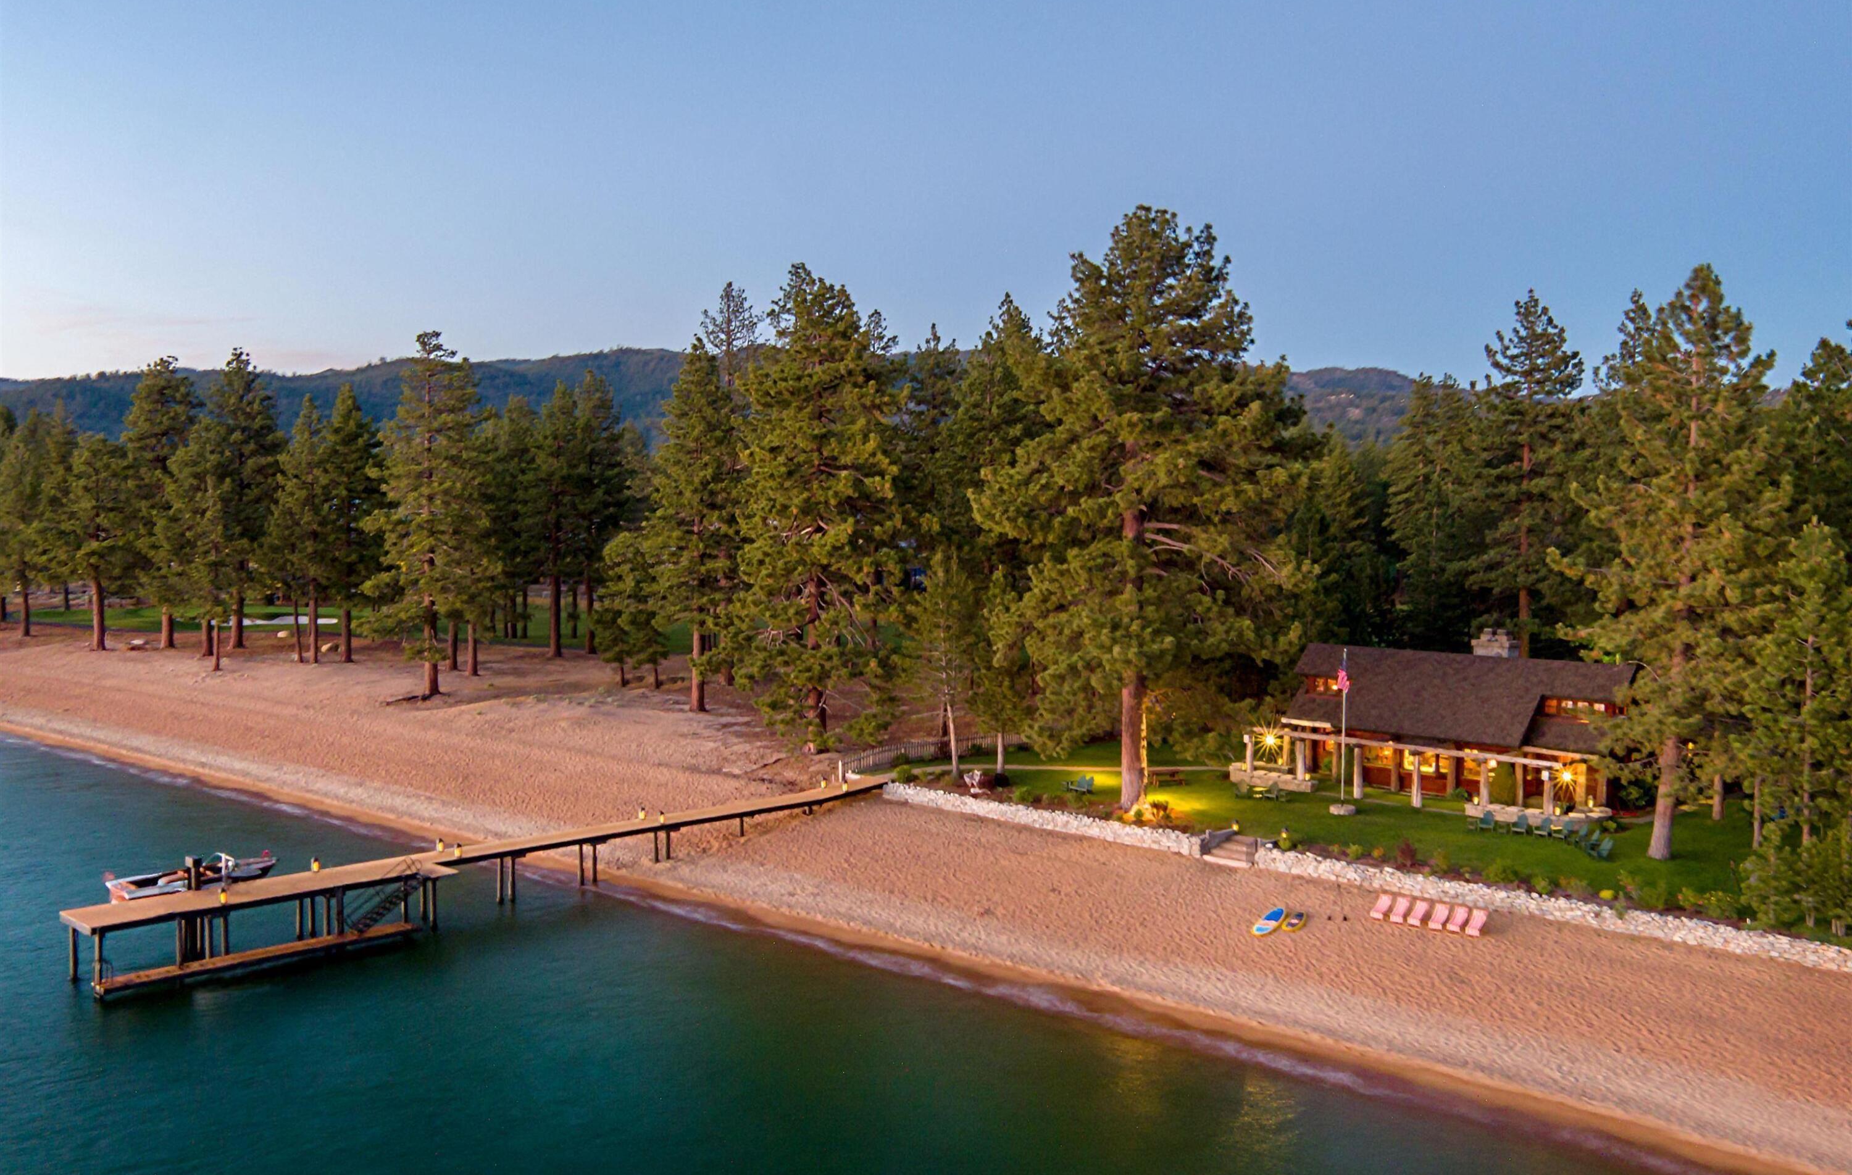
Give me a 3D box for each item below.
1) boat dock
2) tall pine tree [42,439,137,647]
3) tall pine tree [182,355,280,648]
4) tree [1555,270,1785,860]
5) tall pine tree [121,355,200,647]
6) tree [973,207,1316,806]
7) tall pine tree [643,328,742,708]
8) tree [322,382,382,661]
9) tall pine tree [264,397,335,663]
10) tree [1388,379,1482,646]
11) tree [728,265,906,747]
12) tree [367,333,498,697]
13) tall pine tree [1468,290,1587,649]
[{"bbox_3d":[-16.286,12.415,73.101,5.100,3.200,41.400,3,3,44],"label":"boat dock"},{"bbox_3d":[-87.268,-4.658,167.573,9.527,22.361,9.527,-1,3,-27],"label":"tall pine tree"},{"bbox_3d":[-73.857,-9.313,171.082,10.325,31.509,10.325,-1,3,-23],"label":"tall pine tree"},{"bbox_3d":[31.606,-0.858,68.234,9.489,24.931,9.489,1,3,25],"label":"tree"},{"bbox_3d":[-81.718,-9.075,171.578,8.254,30.908,8.254,-1,3,-25],"label":"tall pine tree"},{"bbox_3d":[10.863,-3.946,80.457,16.678,29.860,15.844,1,2,8],"label":"tree"},{"bbox_3d":[-17.700,-4.950,123.500,7.600,28.800,7.600,0,2,0],"label":"tall pine tree"},{"bbox_3d":[-55.480,-6.124,154.711,5.819,26.700,5.819,-1,3,-20],"label":"tree"},{"bbox_3d":[-59.804,-5.440,153.774,6.590,25.365,6.590,-1,3,-21],"label":"tall pine tree"},{"bbox_3d":[40.519,-4.023,128.081,7.506,25.336,7.506,1,3,18],"label":"tree"},{"bbox_3d":[-6.719,-4.955,99.059,10.657,29.535,10.657,0,2,-4],"label":"tree"},{"bbox_3d":[-38.767,-5.642,125.971,10.027,28.318,9.525,0,3,-17],"label":"tree"},{"bbox_3d":[41.828,-5.602,112.102,8.138,29.843,8.138,1,3,20],"label":"tall pine tree"}]

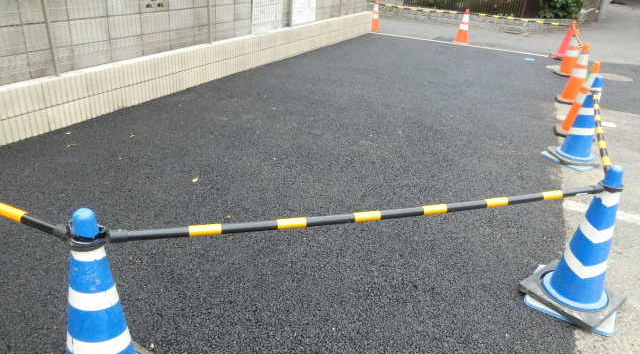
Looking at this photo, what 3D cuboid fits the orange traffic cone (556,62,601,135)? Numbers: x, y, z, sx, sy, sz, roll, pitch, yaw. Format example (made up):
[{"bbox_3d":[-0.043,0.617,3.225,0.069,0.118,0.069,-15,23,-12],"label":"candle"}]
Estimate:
[{"bbox_3d":[2.714,-0.807,4.731,0.420,0.700,0.420,4,25,-2],"label":"orange traffic cone"}]

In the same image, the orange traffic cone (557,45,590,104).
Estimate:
[{"bbox_3d":[3.380,-1.349,6.001,0.420,0.700,0.420,4,25,-2],"label":"orange traffic cone"}]

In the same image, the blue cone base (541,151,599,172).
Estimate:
[{"bbox_3d":[2.223,-0.186,4.040,0.420,0.060,0.420,-8,27,-24],"label":"blue cone base"}]

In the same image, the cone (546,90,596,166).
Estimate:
[{"bbox_3d":[2.244,-0.479,3.915,0.410,0.700,0.410,15,27,21],"label":"cone"}]

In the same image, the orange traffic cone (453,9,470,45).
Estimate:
[{"bbox_3d":[3.261,-3.376,10.395,0.370,0.700,0.370,12,26,16],"label":"orange traffic cone"}]

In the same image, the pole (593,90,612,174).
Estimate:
[{"bbox_3d":[1.795,-0.325,2.956,0.050,0.050,2.080,15,27,22],"label":"pole"}]

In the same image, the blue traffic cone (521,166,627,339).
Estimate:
[{"bbox_3d":[1.315,0.278,2.206,0.420,0.700,0.420,23,30,34],"label":"blue traffic cone"}]

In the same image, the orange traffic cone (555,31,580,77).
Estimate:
[{"bbox_3d":[4.303,-2.119,7.860,0.420,0.700,0.420,4,25,-2],"label":"orange traffic cone"}]

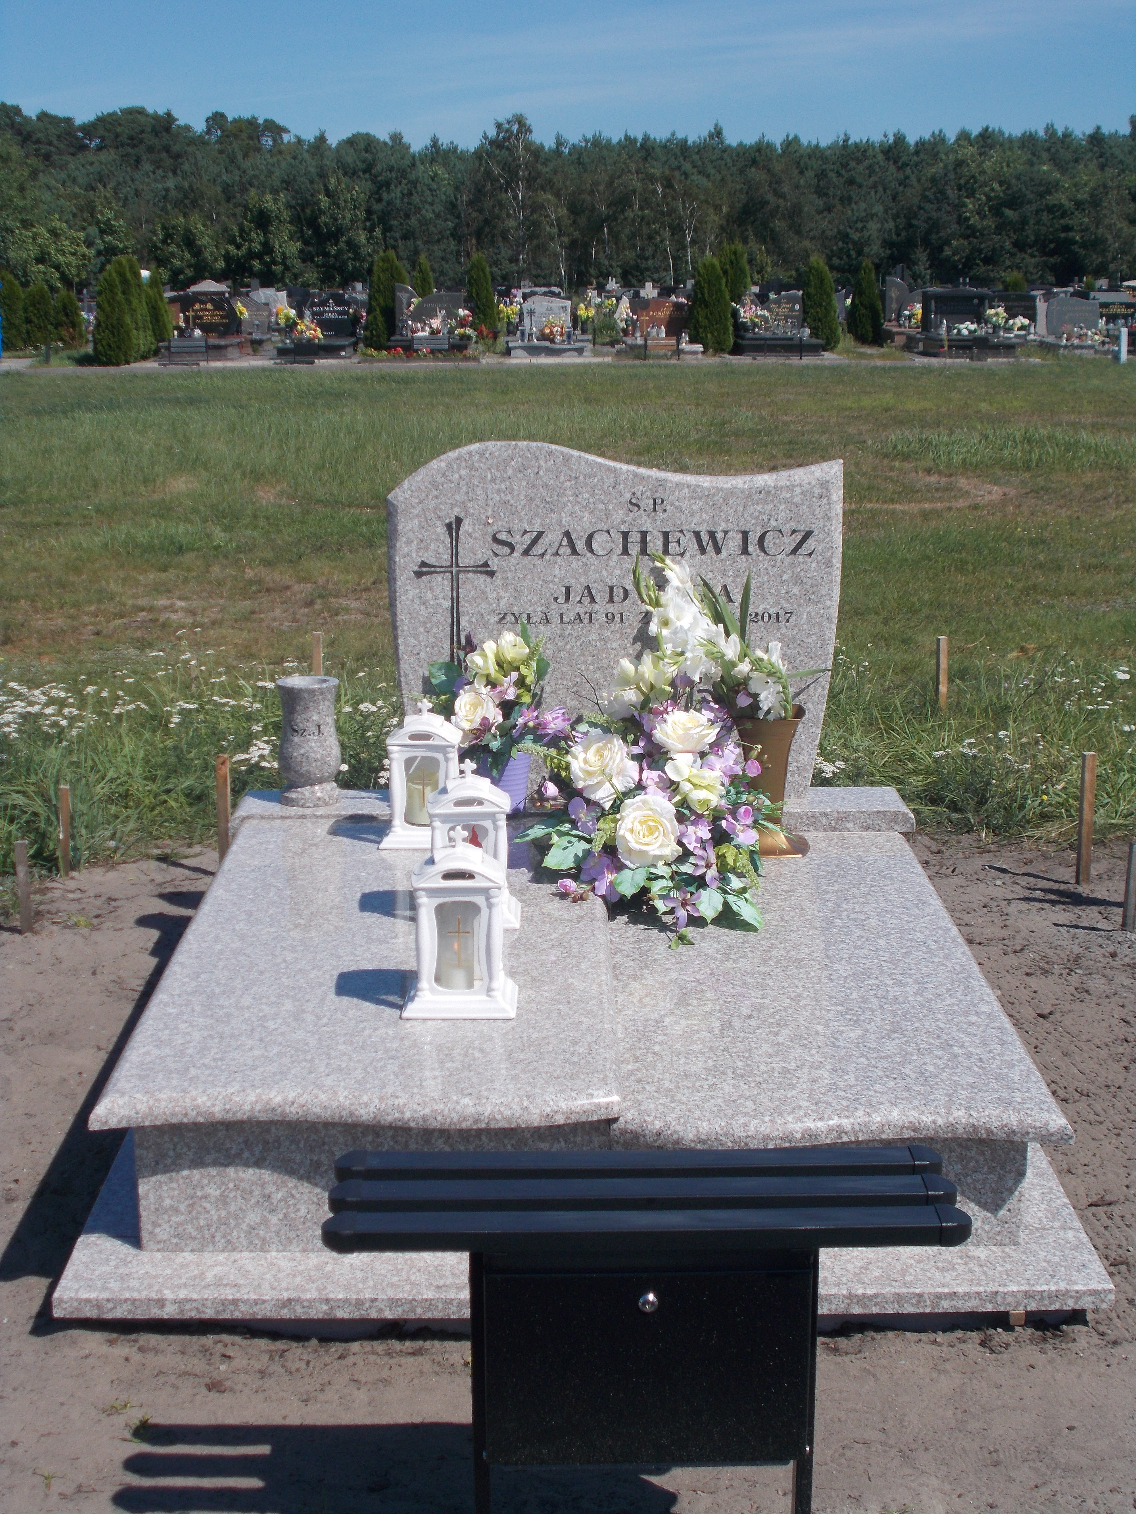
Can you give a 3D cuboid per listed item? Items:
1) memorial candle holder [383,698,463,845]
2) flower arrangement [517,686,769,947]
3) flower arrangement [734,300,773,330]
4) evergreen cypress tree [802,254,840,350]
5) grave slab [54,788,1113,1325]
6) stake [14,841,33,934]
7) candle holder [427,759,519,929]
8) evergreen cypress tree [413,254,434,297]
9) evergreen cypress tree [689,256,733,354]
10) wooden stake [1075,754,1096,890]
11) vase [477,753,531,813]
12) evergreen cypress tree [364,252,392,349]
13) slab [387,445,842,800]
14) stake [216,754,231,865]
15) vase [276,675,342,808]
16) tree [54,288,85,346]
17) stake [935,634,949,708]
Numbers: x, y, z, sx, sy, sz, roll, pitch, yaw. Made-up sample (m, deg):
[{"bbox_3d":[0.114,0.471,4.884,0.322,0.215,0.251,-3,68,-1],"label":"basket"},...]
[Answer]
[{"bbox_3d":[-0.315,0.040,4.760,0.187,0.315,0.135,0,13,0],"label":"memorial candle holder"},{"bbox_3d":[0.131,0.088,3.874,0.435,0.355,0.420,0,14,0],"label":"flower arrangement"},{"bbox_3d":[3.149,-7.515,37.200,0.620,0.500,0.450,0,13,0],"label":"flower arrangement"},{"bbox_3d":[4.340,-7.778,37.500,0.670,1.580,0.670,0,13,0],"label":"evergreen cypress tree"},{"bbox_3d":[0.017,0.447,3.978,1.550,0.369,1.782,0,13,0],"label":"grave slab"},{"bbox_3d":[-1.255,0.299,5.045,0.028,0.227,0.028,0,13,0],"label":"stake"},{"bbox_3d":[-0.180,0.144,3.945,0.186,0.291,0.163,0,13,0],"label":"candle holder"},{"bbox_3d":[-2.816,-8.953,42.500,0.460,1.665,0.460,0,14,0],"label":"evergreen cypress tree"},{"bbox_3d":[2.496,-7.923,38.300,0.787,1.664,0.787,0,14,0],"label":"evergreen cypress tree"},{"bbox_3d":[1.331,0.157,5.620,0.033,0.350,0.033,0,13,0],"label":"wooden stake"},{"bbox_3d":[-0.140,0.045,4.382,0.128,0.115,0.128,0,14,0],"label":"vase"},{"bbox_3d":[-3.316,-8.205,39.300,0.616,1.728,0.616,0,14,0],"label":"evergreen cypress tree"},{"bbox_3d":[0.099,-0.282,4.605,0.935,0.761,0.082,0,13,0],"label":"slab"},{"bbox_3d":[-0.900,0.156,5.720,0.033,0.335,0.033,0,13,0],"label":"stake"},{"bbox_3d":[-0.523,-0.032,4.416,0.128,0.250,0.128,0,14,0],"label":"vase"},{"bbox_3d":[-8.663,-7.635,38.000,0.540,1.040,0.540,0,13,0],"label":"tree"},{"bbox_3d":[1.264,-0.282,7.397,0.037,0.254,0.037,0,13,0],"label":"stake"}]

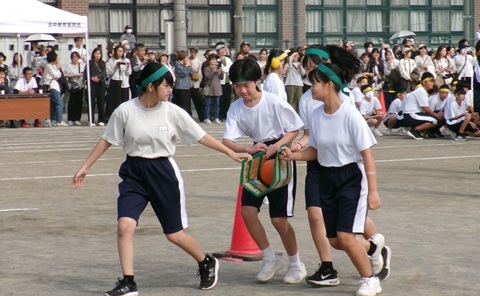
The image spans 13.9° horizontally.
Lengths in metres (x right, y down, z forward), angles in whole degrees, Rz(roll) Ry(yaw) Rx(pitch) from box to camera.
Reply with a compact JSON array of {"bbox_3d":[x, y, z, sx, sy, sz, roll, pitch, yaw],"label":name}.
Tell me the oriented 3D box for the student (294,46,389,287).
[{"bbox_3d":[0.657,0.120,12.750,0.660,1.540,0.500,-3,4,-40],"label":"student"}]

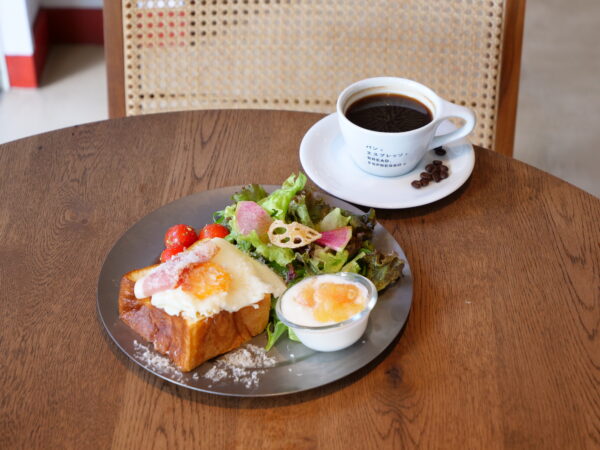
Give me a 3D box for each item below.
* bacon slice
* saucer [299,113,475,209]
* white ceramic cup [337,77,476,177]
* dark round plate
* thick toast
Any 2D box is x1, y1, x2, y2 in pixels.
[{"bbox_3d":[-0.091,0.035,0.997,0.080,0.012,0.026,-32,49,-33],"label":"bacon slice"},{"bbox_3d":[0.078,-0.055,1.179,0.155,0.020,0.155,1,40,0],"label":"saucer"},{"bbox_3d":[0.093,-0.081,1.160,0.121,0.061,0.087,-3,40,-4],"label":"white ceramic cup"},{"bbox_3d":[-0.034,0.051,1.051,0.248,0.018,0.248,0,40,0],"label":"dark round plate"},{"bbox_3d":[-0.079,0.059,1.011,0.077,0.049,0.083,-27,47,-29],"label":"thick toast"}]

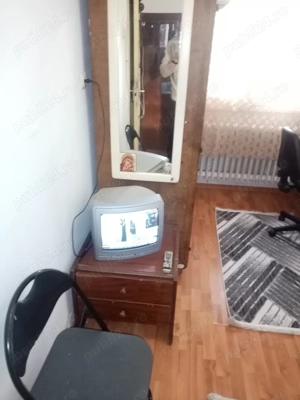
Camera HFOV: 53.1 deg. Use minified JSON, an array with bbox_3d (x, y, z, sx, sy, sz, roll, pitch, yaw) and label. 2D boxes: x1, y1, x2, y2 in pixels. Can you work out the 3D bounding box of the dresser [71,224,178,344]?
[{"bbox_3d":[-0.110,0.458,1.814,0.529,0.445,0.545,4,26,5],"label":"dresser"}]

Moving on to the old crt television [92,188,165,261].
[{"bbox_3d":[-0.147,0.092,1.706,0.360,0.306,0.355,-5,26,-14],"label":"old crt television"}]

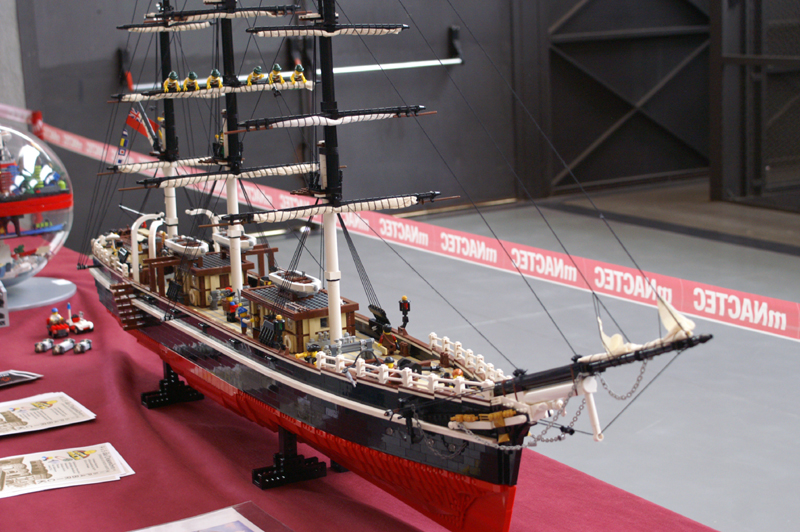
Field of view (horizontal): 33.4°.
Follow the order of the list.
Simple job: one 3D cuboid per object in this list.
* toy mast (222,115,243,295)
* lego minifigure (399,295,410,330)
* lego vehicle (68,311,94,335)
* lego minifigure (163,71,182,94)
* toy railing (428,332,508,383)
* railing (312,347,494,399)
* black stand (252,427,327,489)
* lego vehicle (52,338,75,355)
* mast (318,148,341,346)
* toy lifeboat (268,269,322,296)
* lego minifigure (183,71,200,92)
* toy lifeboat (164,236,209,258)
[{"bbox_3d":[-0.236,-0.082,1.880,0.017,0.264,0.017,-9,14,-30],"label":"toy mast"},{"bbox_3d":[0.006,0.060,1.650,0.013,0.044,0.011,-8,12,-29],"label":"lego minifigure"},{"bbox_3d":[-0.654,0.116,2.731,0.034,0.035,0.062,-8,12,-29],"label":"lego vehicle"},{"bbox_3d":[-0.306,-0.245,1.792,0.026,0.034,0.019,-9,14,-30],"label":"lego minifigure"},{"bbox_3d":[0.080,0.105,1.479,0.017,0.025,0.262,-5,9,-16],"label":"toy railing"},{"bbox_3d":[-0.003,0.115,1.402,0.017,0.022,0.265,-12,12,-42],"label":"railing"},{"bbox_3d":[-0.150,0.252,1.799,0.096,0.077,0.032,-8,12,-29],"label":"black stand"},{"bbox_3d":[-0.649,0.157,2.566,0.021,0.017,0.054,0,11,12],"label":"lego vehicle"},{"bbox_3d":[-0.082,-0.021,1.606,0.020,0.250,0.020,-8,13,-29],"label":"mast"},{"bbox_3d":[-0.133,0.026,1.710,0.040,0.023,0.109,-8,12,-29],"label":"toy lifeboat"},{"bbox_3d":[-0.282,-0.249,1.806,0.026,0.034,0.019,-9,14,-30],"label":"lego minifigure"},{"bbox_3d":[-0.311,-0.027,1.948,0.039,0.018,0.100,-9,14,-30],"label":"toy lifeboat"}]

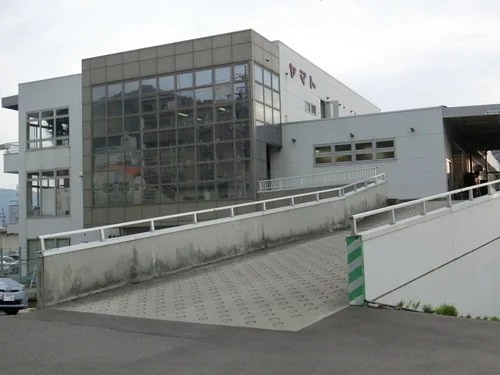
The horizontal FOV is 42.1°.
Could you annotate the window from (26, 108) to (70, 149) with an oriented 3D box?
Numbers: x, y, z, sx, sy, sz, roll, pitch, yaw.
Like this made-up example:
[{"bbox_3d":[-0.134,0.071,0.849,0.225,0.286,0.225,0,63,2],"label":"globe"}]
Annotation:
[{"bbox_3d":[-12.365,-3.545,39.881,3.367,2.484,0.180,-4,-5,25],"label":"window"}]

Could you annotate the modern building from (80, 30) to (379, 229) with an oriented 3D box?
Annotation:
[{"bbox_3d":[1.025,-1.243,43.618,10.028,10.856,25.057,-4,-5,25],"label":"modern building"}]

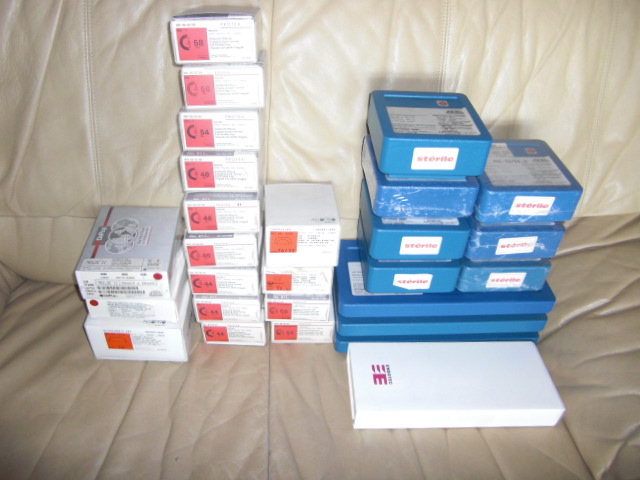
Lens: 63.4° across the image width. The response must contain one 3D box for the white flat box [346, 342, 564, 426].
[{"bbox_3d":[0.185,0.205,0.741,0.280,0.042,0.113,0,40,-3],"label":"white flat box"}]

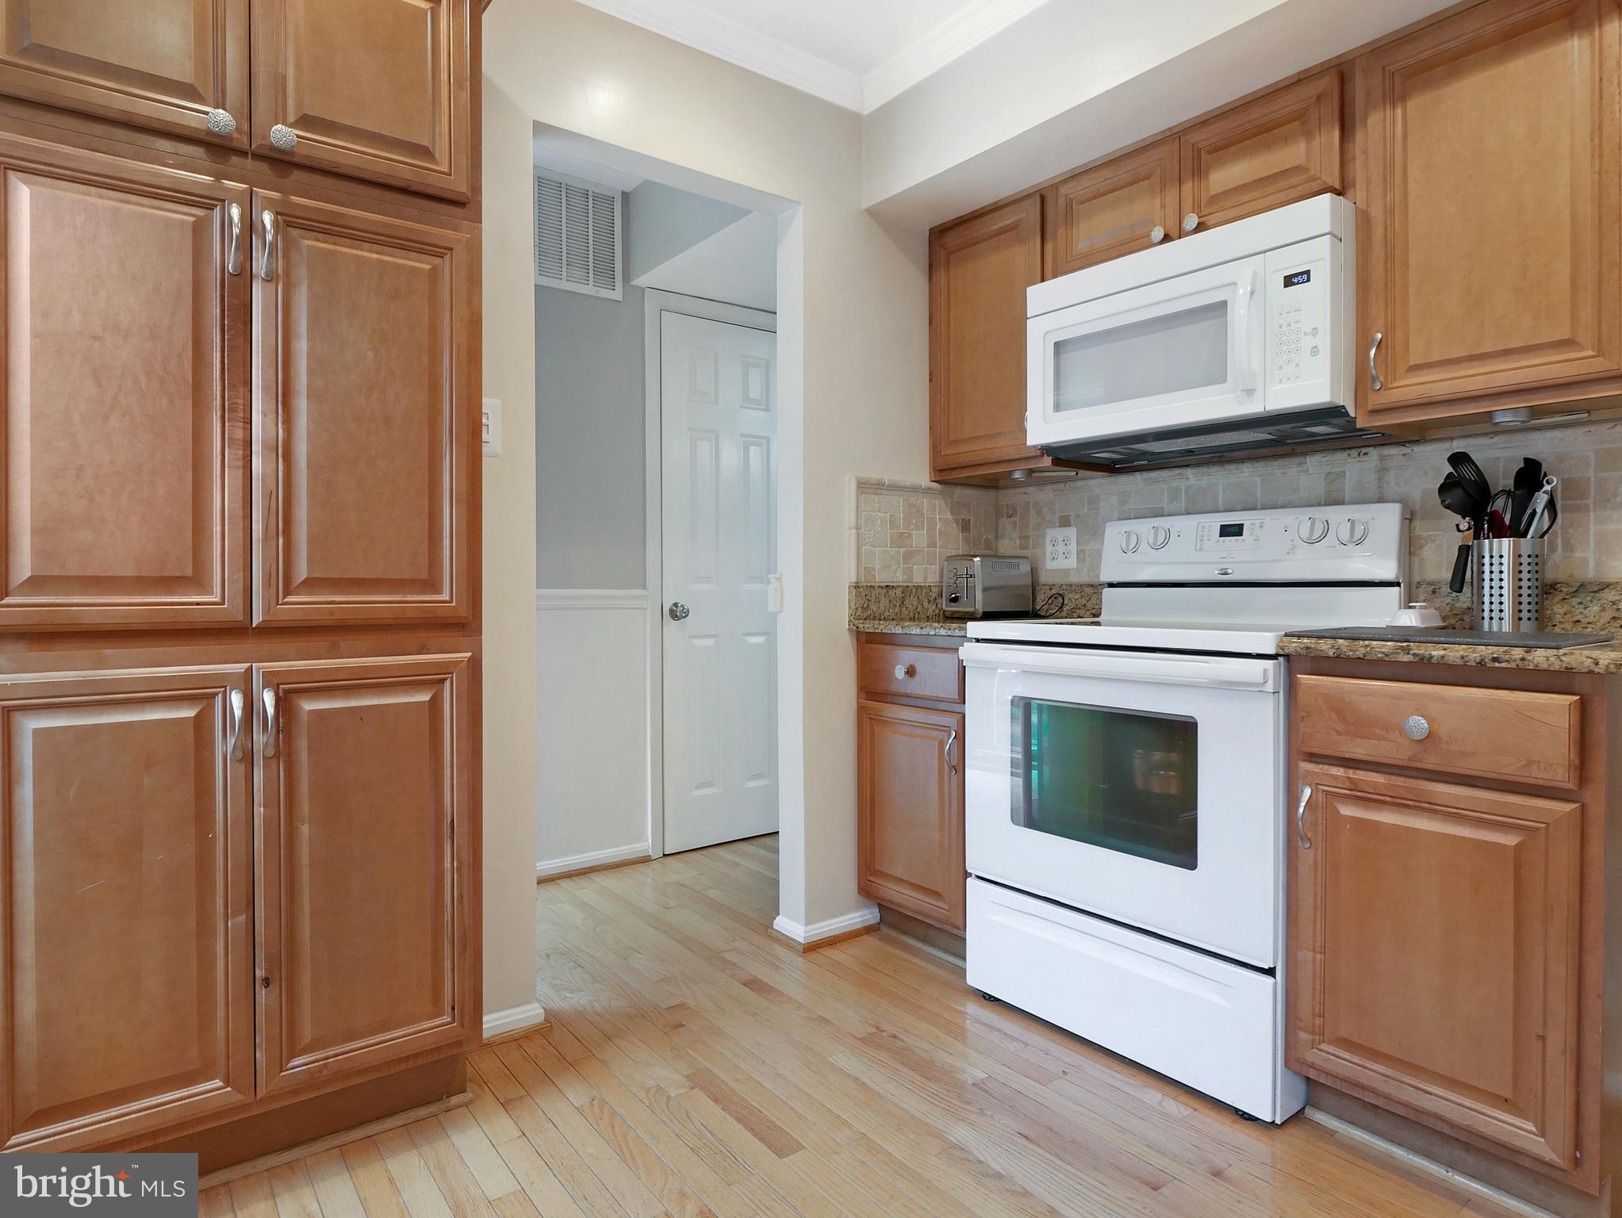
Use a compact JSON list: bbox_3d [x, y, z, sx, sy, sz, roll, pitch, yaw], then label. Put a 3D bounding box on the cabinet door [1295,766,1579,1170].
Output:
[{"bbox_3d":[1.036,0.568,1.423,0.025,0.559,0.391,0,1,-40],"label":"cabinet door"}]

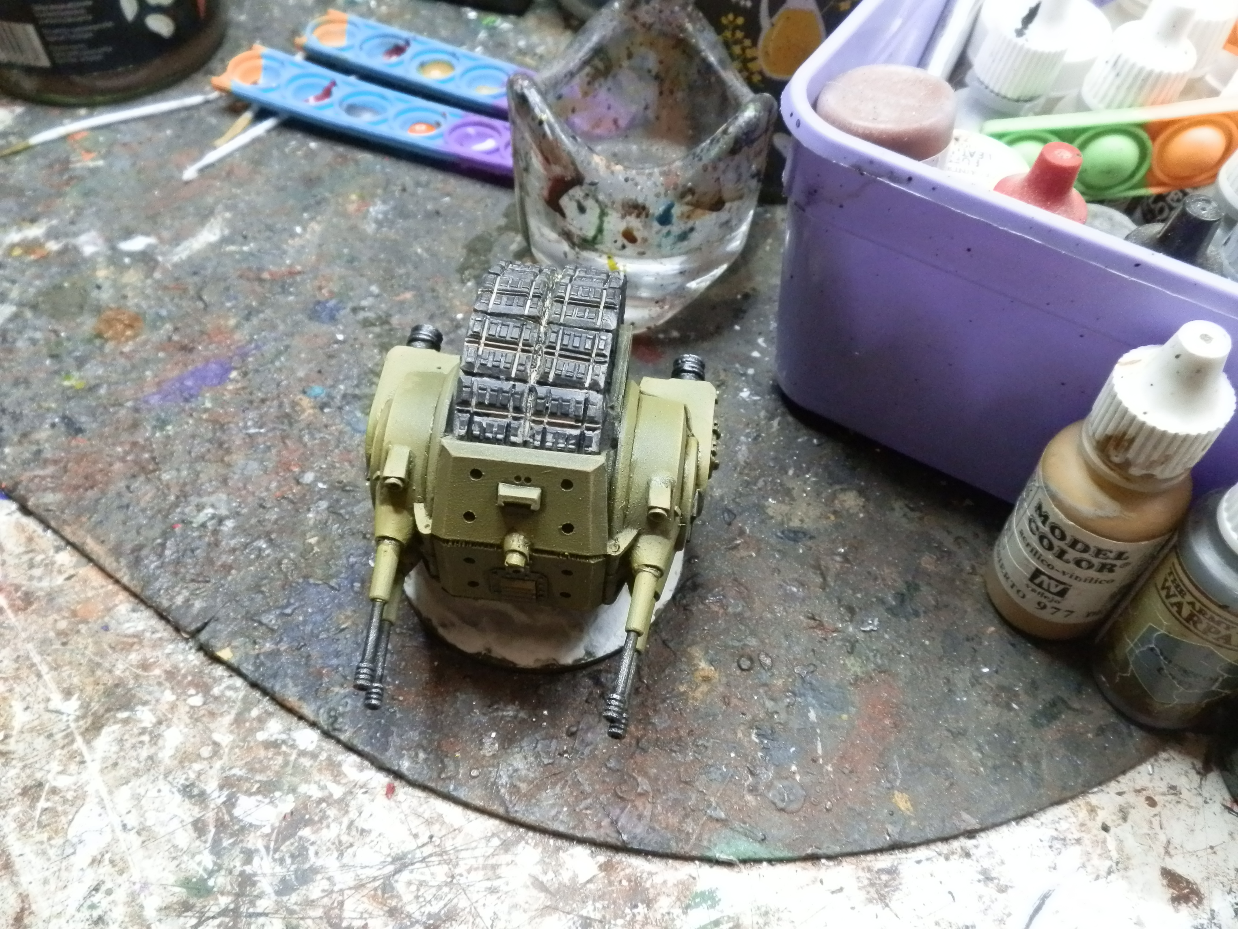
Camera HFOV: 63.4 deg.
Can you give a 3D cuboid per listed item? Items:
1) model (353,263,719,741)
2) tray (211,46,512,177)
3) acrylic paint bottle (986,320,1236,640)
[{"bbox_3d":[-0.016,0.003,0.199,0.070,0.064,0.096,7,55,7],"label":"model"},{"bbox_3d":[-0.072,-0.108,0.316,0.123,0.008,0.022,21,58,17],"label":"tray"},{"bbox_3d":[0.091,0.004,0.185,0.024,0.079,0.024,-1,54,1],"label":"acrylic paint bottle"}]

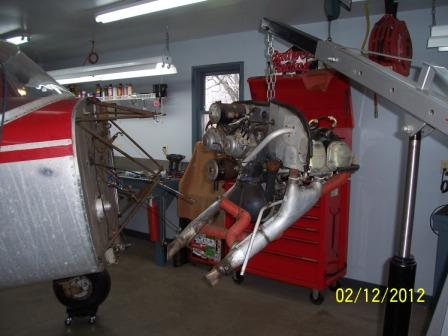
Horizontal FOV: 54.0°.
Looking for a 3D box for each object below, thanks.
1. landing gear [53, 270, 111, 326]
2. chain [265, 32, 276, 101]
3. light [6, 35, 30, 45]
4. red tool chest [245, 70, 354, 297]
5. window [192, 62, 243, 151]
[{"bbox_3d":[-1.091,0.920,3.380,0.430,0.500,0.190,0,6,-2],"label":"landing gear"},{"bbox_3d":[0.249,-0.551,2.400,0.060,0.380,0.050,4,7,37],"label":"chain"},{"bbox_3d":[-2.190,-1.149,4.164,1.220,0.090,0.140,4,7,37],"label":"light"},{"bbox_3d":[0.547,0.114,4.037,1.060,1.958,0.470,4,7,37],"label":"red tool chest"},{"bbox_3d":[-0.082,-0.610,4.779,0.725,1.005,0.100,4,7,37],"label":"window"}]

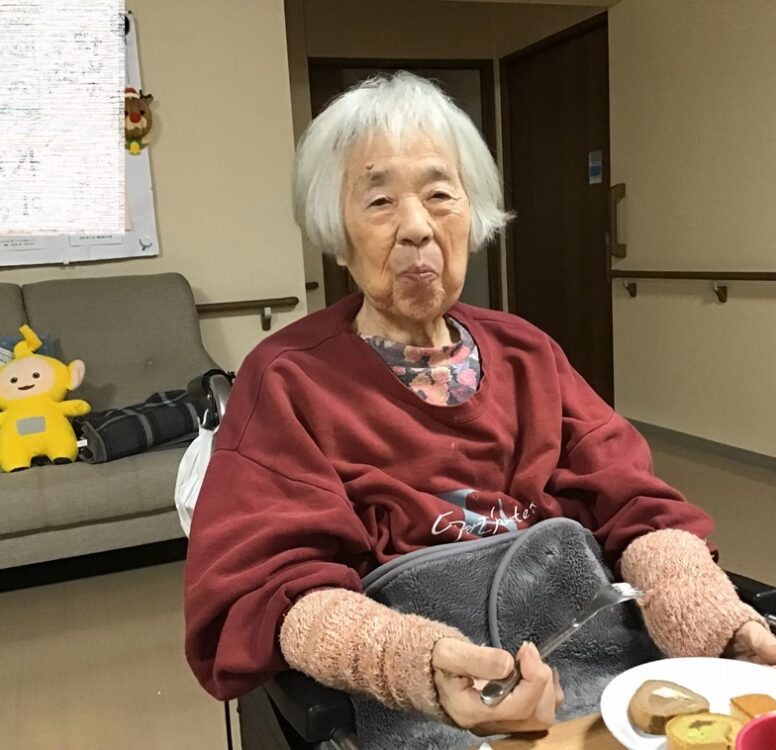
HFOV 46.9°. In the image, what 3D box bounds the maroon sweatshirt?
[{"bbox_3d":[0.066,0.117,0.998,0.590,0.450,0.360,-6,9,-20],"label":"maroon sweatshirt"}]

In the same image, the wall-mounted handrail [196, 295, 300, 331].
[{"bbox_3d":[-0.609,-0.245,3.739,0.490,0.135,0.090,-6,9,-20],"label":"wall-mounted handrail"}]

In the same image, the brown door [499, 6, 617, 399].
[{"bbox_3d":[0.968,-0.836,5.143,0.080,2.100,1.120,-6,9,-20],"label":"brown door"}]

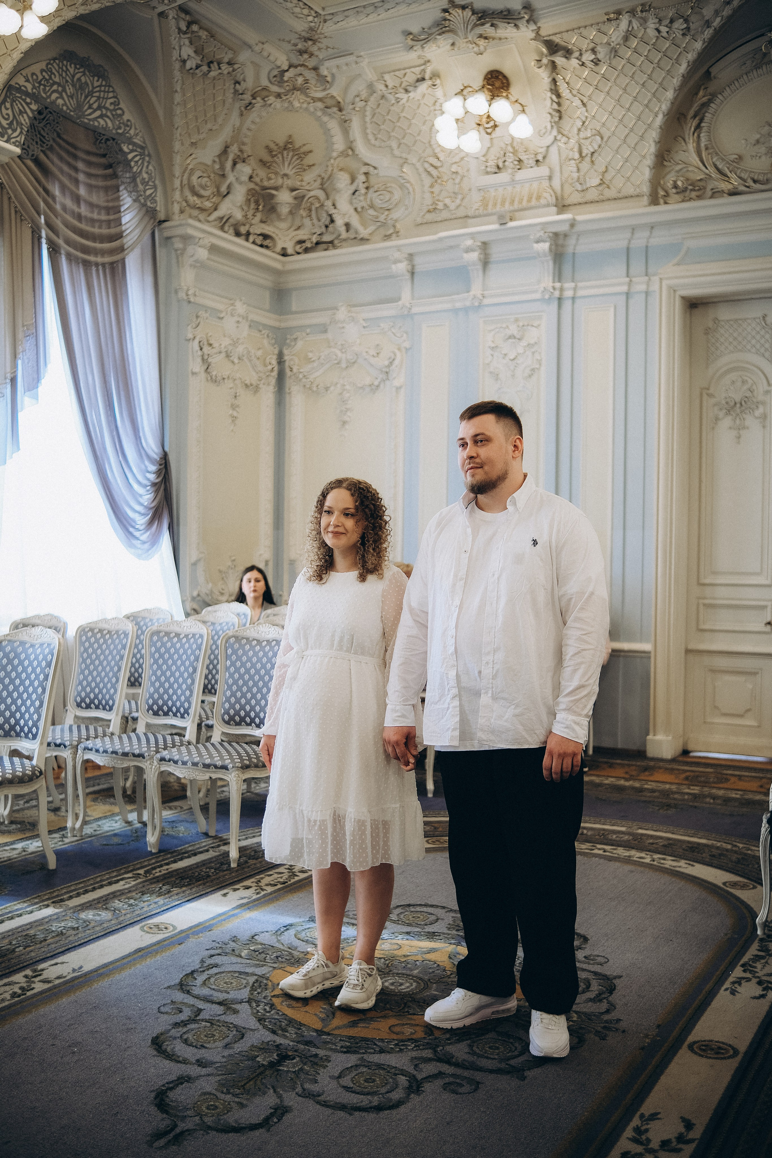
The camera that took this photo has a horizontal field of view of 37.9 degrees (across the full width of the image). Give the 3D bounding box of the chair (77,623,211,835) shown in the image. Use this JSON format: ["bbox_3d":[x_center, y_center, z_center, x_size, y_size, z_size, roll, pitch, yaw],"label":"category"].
[{"bbox_3d":[-1.187,0.744,5.663,0.515,1.055,0.600,1,1,29],"label":"chair"}]

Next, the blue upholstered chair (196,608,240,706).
[{"bbox_3d":[-1.131,0.725,6.665,0.515,1.055,0.600,1,1,29],"label":"blue upholstered chair"}]

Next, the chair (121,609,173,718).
[{"bbox_3d":[-1.598,0.714,6.929,0.515,1.055,0.600,1,1,29],"label":"chair"}]

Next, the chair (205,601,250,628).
[{"bbox_3d":[-1.191,0.703,7.716,0.515,1.055,0.600,1,1,29],"label":"chair"}]

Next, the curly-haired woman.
[{"bbox_3d":[-0.126,0.494,3.658,0.540,1.660,0.390,1,1,29],"label":"curly-haired woman"}]

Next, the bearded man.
[{"bbox_3d":[0.345,0.399,3.430,0.690,1.870,0.420,1,1,29],"label":"bearded man"}]

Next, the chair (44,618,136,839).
[{"bbox_3d":[-1.618,0.735,5.907,0.515,1.055,0.600,1,1,29],"label":"chair"}]

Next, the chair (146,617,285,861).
[{"bbox_3d":[-0.744,0.754,5.407,0.515,1.055,0.600,1,1,29],"label":"chair"}]

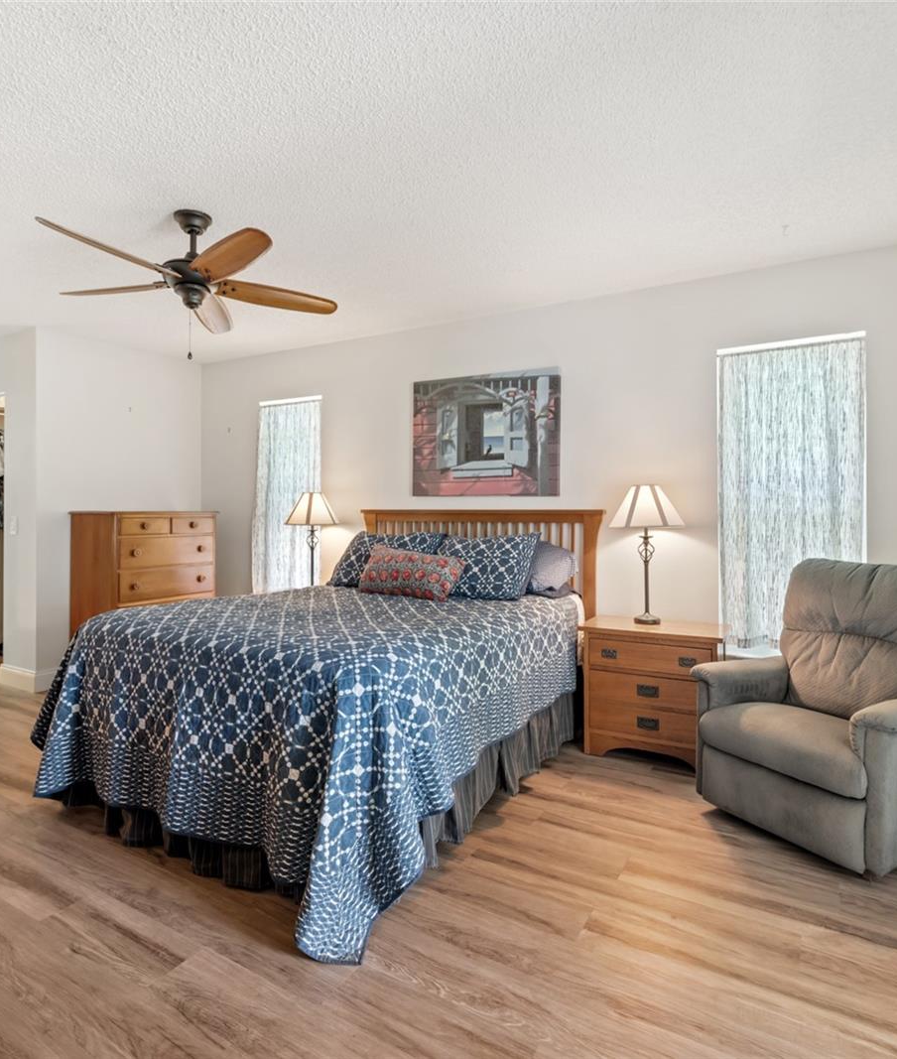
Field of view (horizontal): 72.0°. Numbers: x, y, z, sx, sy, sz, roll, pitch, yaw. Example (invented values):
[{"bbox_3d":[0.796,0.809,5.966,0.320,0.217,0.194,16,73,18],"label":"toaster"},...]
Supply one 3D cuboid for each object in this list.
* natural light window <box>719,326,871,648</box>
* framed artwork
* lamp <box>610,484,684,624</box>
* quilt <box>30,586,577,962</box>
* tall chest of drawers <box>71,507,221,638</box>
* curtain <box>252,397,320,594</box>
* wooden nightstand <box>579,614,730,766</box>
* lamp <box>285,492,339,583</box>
[{"bbox_3d":[1.690,-0.151,3.054,0.635,1.520,0.080,1,0,30],"label":"natural light window"},{"bbox_3d":[0.206,-0.580,3.825,1.020,0.750,0.040,1,0,30],"label":"framed artwork"},{"bbox_3d":[1.029,0.132,3.207,0.370,0.730,0.370,1,0,30],"label":"lamp"},{"bbox_3d":[-0.457,0.718,2.832,1.740,0.760,2.000,1,0,30],"label":"quilt"},{"bbox_3d":[-2.199,0.487,4.501,0.490,1.210,0.860,1,0,27],"label":"tall chest of drawers"},{"bbox_3d":[-1.189,-0.188,4.658,0.660,1.570,0.120,1,0,30],"label":"curtain"},{"bbox_3d":[1.053,0.812,3.128,0.665,0.640,0.450,1,0,30],"label":"wooden nightstand"},{"bbox_3d":[-0.945,0.106,4.308,0.370,0.730,0.370,1,0,0],"label":"lamp"}]

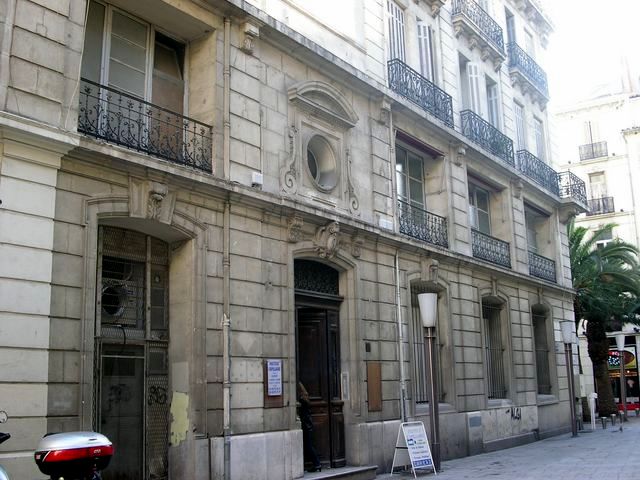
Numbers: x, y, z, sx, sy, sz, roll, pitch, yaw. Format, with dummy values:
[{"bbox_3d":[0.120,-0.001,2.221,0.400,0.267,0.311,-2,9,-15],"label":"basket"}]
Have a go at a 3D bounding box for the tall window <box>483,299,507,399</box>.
[{"bbox_3d":[4.561,2.914,18.640,0.070,2.500,1.500,-10,-14,35],"label":"tall window"}]

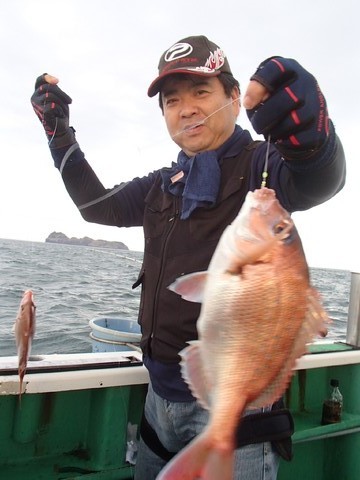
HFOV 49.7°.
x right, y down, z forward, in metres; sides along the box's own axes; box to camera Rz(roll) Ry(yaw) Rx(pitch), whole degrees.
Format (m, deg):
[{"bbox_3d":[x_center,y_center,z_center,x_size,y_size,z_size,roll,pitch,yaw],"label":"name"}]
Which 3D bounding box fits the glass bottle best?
[{"bbox_3d":[0.584,0.616,1.480,0.069,0.166,0.069,5,-2,0],"label":"glass bottle"}]

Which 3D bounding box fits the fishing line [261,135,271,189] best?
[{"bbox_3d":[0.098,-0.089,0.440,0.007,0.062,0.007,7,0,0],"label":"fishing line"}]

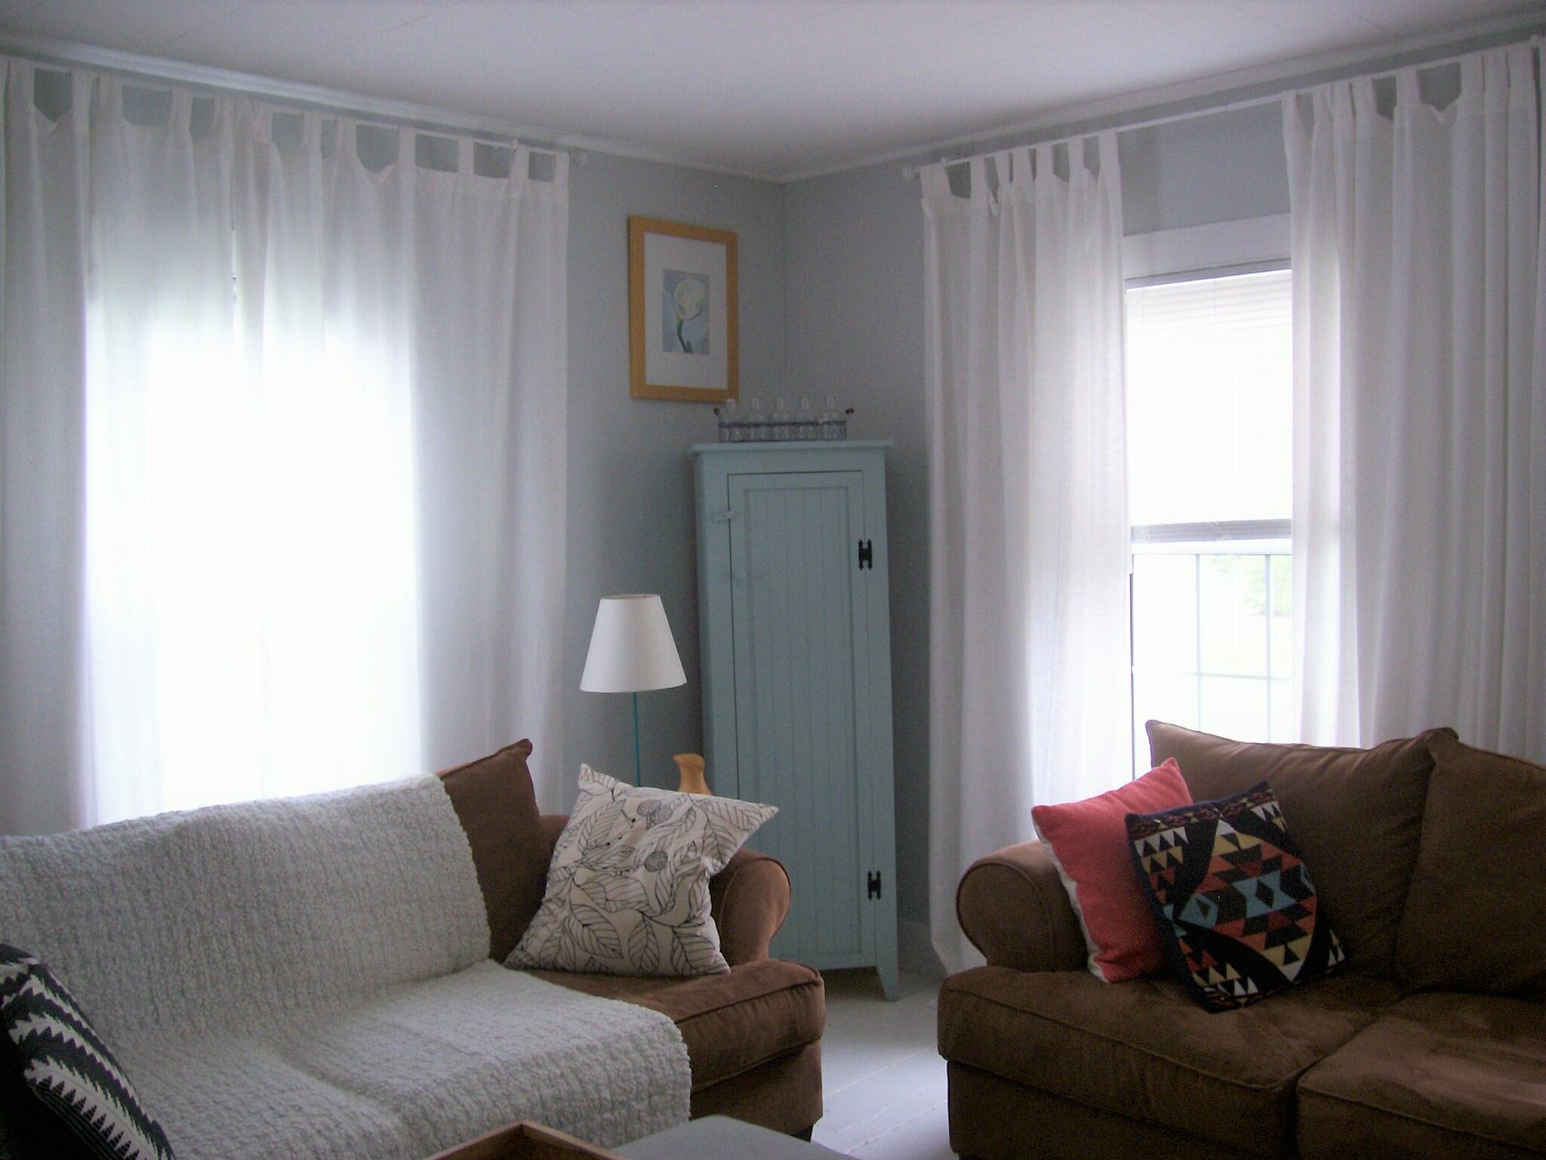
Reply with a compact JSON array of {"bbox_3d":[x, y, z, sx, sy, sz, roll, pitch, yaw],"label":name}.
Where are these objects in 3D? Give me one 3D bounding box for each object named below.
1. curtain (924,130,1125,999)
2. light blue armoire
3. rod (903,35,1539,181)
[{"bbox_3d":[0.676,0.022,4.096,0.630,2.325,0.110,2,6,44],"label":"curtain"},{"bbox_3d":[0.063,0.405,4.370,0.560,1.591,0.345,-2,4,-7],"label":"light blue armoire"},{"bbox_3d":[1.007,-1.131,3.700,1.735,0.050,0.080,2,6,44],"label":"rod"}]

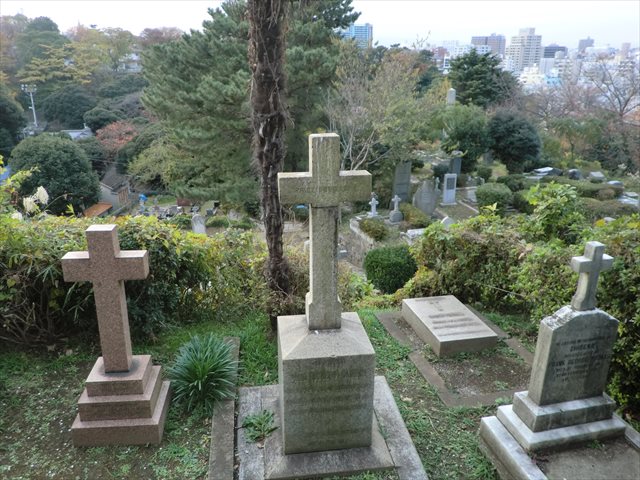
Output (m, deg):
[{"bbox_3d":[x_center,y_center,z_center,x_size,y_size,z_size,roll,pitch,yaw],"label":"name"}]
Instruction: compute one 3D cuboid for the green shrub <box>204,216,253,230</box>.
[{"bbox_3d":[-4.568,-0.824,24.000,2.300,0.600,1.200,0,19,0],"label":"green shrub"}]

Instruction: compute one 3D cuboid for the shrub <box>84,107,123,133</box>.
[{"bbox_3d":[-31.661,-17.552,70.061,5.351,4.219,5.083,-2,18,-8],"label":"shrub"}]

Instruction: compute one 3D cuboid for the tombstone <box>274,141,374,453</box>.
[{"bbox_3d":[0.025,0.329,2.965,0.540,1.914,0.538,-2,18,-7],"label":"tombstone"}]

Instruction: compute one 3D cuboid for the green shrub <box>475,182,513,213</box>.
[{"bbox_3d":[6.080,-1.465,16.673,1.254,1.010,1.191,-2,18,-8],"label":"green shrub"}]

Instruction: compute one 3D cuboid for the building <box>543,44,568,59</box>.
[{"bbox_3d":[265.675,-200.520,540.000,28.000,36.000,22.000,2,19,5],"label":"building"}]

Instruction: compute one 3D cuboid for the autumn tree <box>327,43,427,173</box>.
[{"bbox_3d":[2.880,-6.600,24.500,5.100,7.200,4.800,0,19,0],"label":"autumn tree"}]

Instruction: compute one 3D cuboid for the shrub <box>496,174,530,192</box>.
[{"bbox_3d":[7.830,-2.249,19.467,1.313,0.786,1.182,-2,18,-8],"label":"shrub"}]

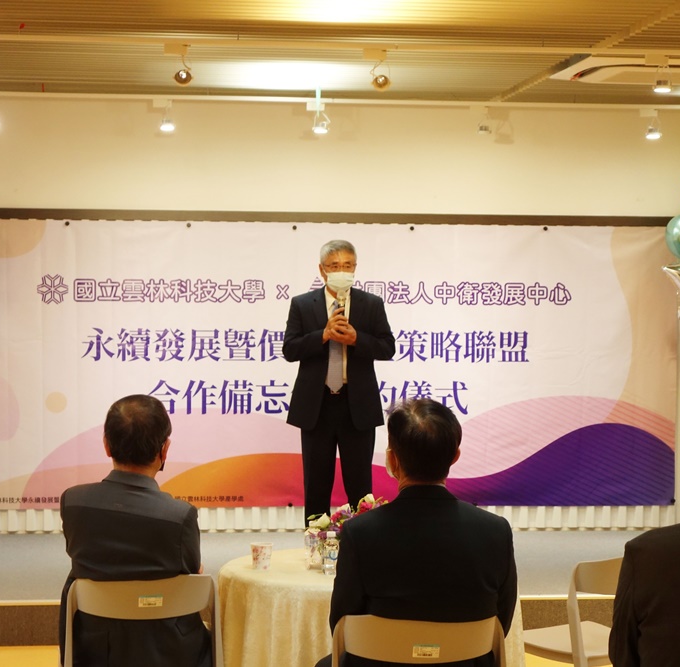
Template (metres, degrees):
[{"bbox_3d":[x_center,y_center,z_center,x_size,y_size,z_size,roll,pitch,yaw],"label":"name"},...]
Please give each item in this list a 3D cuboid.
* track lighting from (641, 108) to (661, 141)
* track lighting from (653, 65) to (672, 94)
[{"bbox_3d":[1.848,-1.242,12.380,0.120,0.190,0.105,0,1,-12],"label":"track lighting"},{"bbox_3d":[1.511,-1.194,9.760,0.095,0.131,0.100,0,1,-7],"label":"track lighting"}]

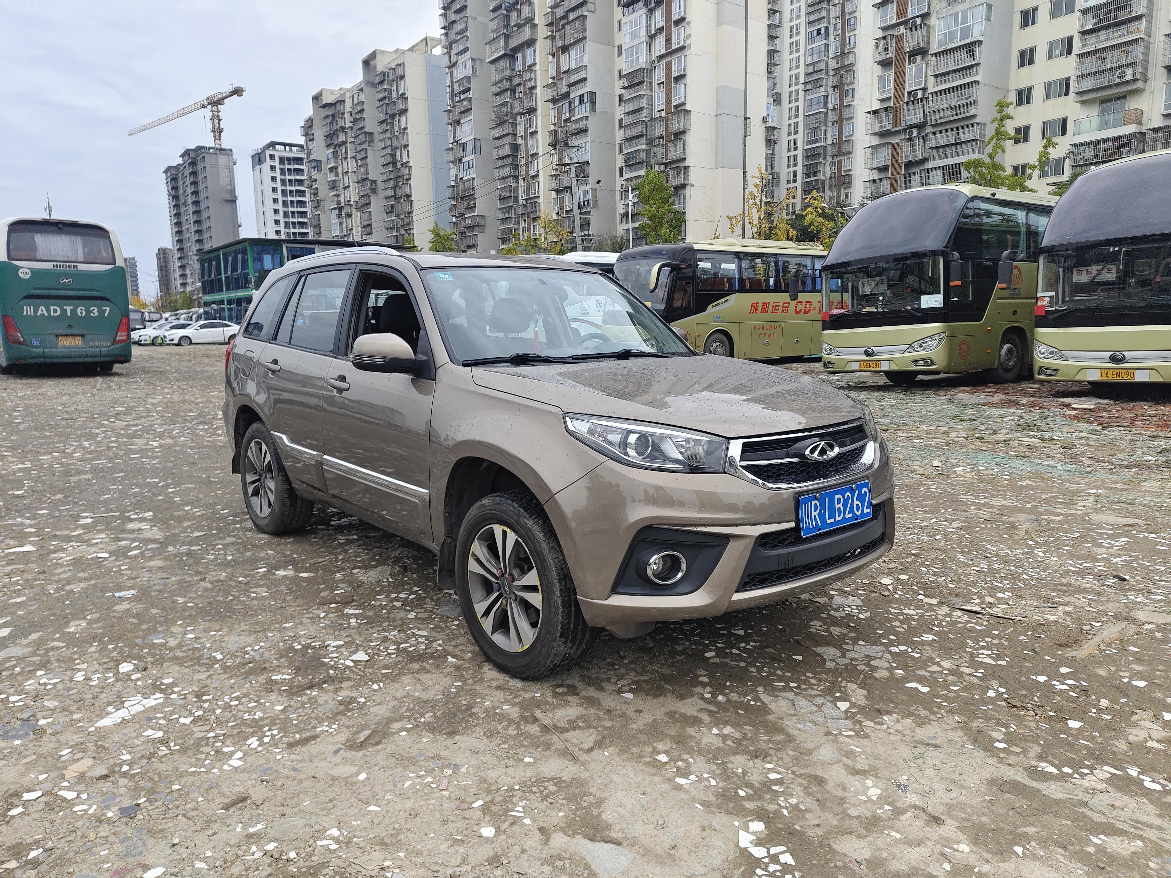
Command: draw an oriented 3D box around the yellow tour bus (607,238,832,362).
[{"bbox_3d":[5.609,-4.180,24.238,11.300,3.550,2.500,-7,11,-35],"label":"yellow tour bus"}]

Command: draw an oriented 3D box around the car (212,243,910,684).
[{"bbox_3d":[-0.510,-0.185,4.236,1.820,1.660,4.420,-7,11,-40],"label":"car"}]

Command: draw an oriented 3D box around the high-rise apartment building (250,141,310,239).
[{"bbox_3d":[-86.541,-61.079,240.056,25.000,54.000,16.500,-7,11,-36],"label":"high-rise apartment building"}]

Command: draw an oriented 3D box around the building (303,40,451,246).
[{"bbox_3d":[-44.266,-50.173,170.662,14.000,52.000,61.000,-7,11,-36],"label":"building"}]

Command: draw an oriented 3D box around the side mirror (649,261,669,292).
[{"bbox_3d":[1.902,-4.195,20.100,0.360,0.800,0.320,-7,11,-35],"label":"side mirror"}]

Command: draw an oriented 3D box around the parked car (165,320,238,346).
[{"bbox_3d":[-22.700,-6.315,46.500,1.840,1.480,4.700,7,12,44],"label":"parked car"}]

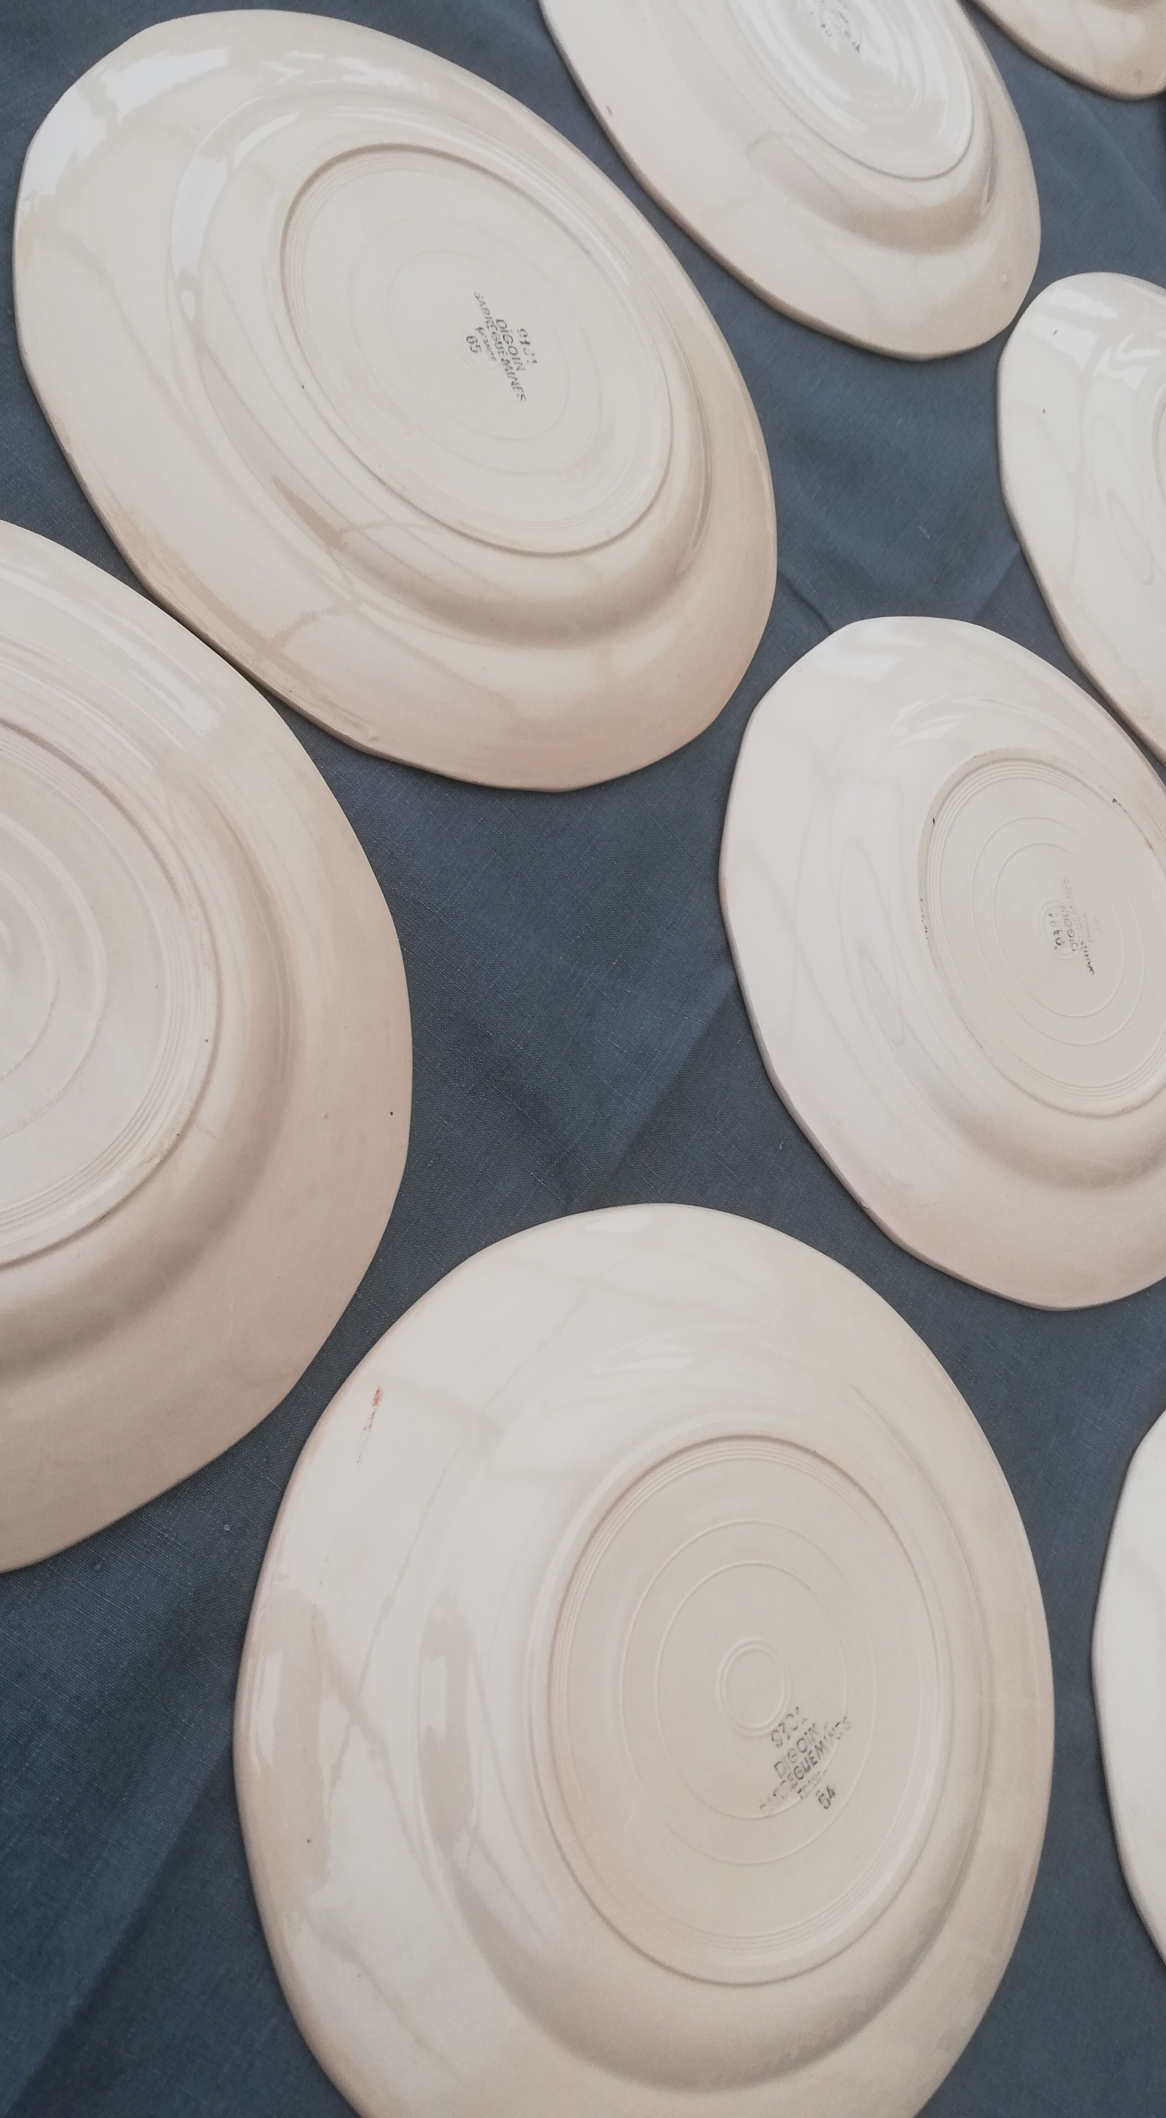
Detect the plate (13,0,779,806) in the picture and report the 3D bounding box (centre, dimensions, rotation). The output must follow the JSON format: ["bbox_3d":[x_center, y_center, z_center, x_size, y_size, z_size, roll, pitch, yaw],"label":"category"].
[{"bbox_3d":[-0.035,-0.198,0.475,0.245,0.025,0.245,10,70,-30],"label":"plate"}]

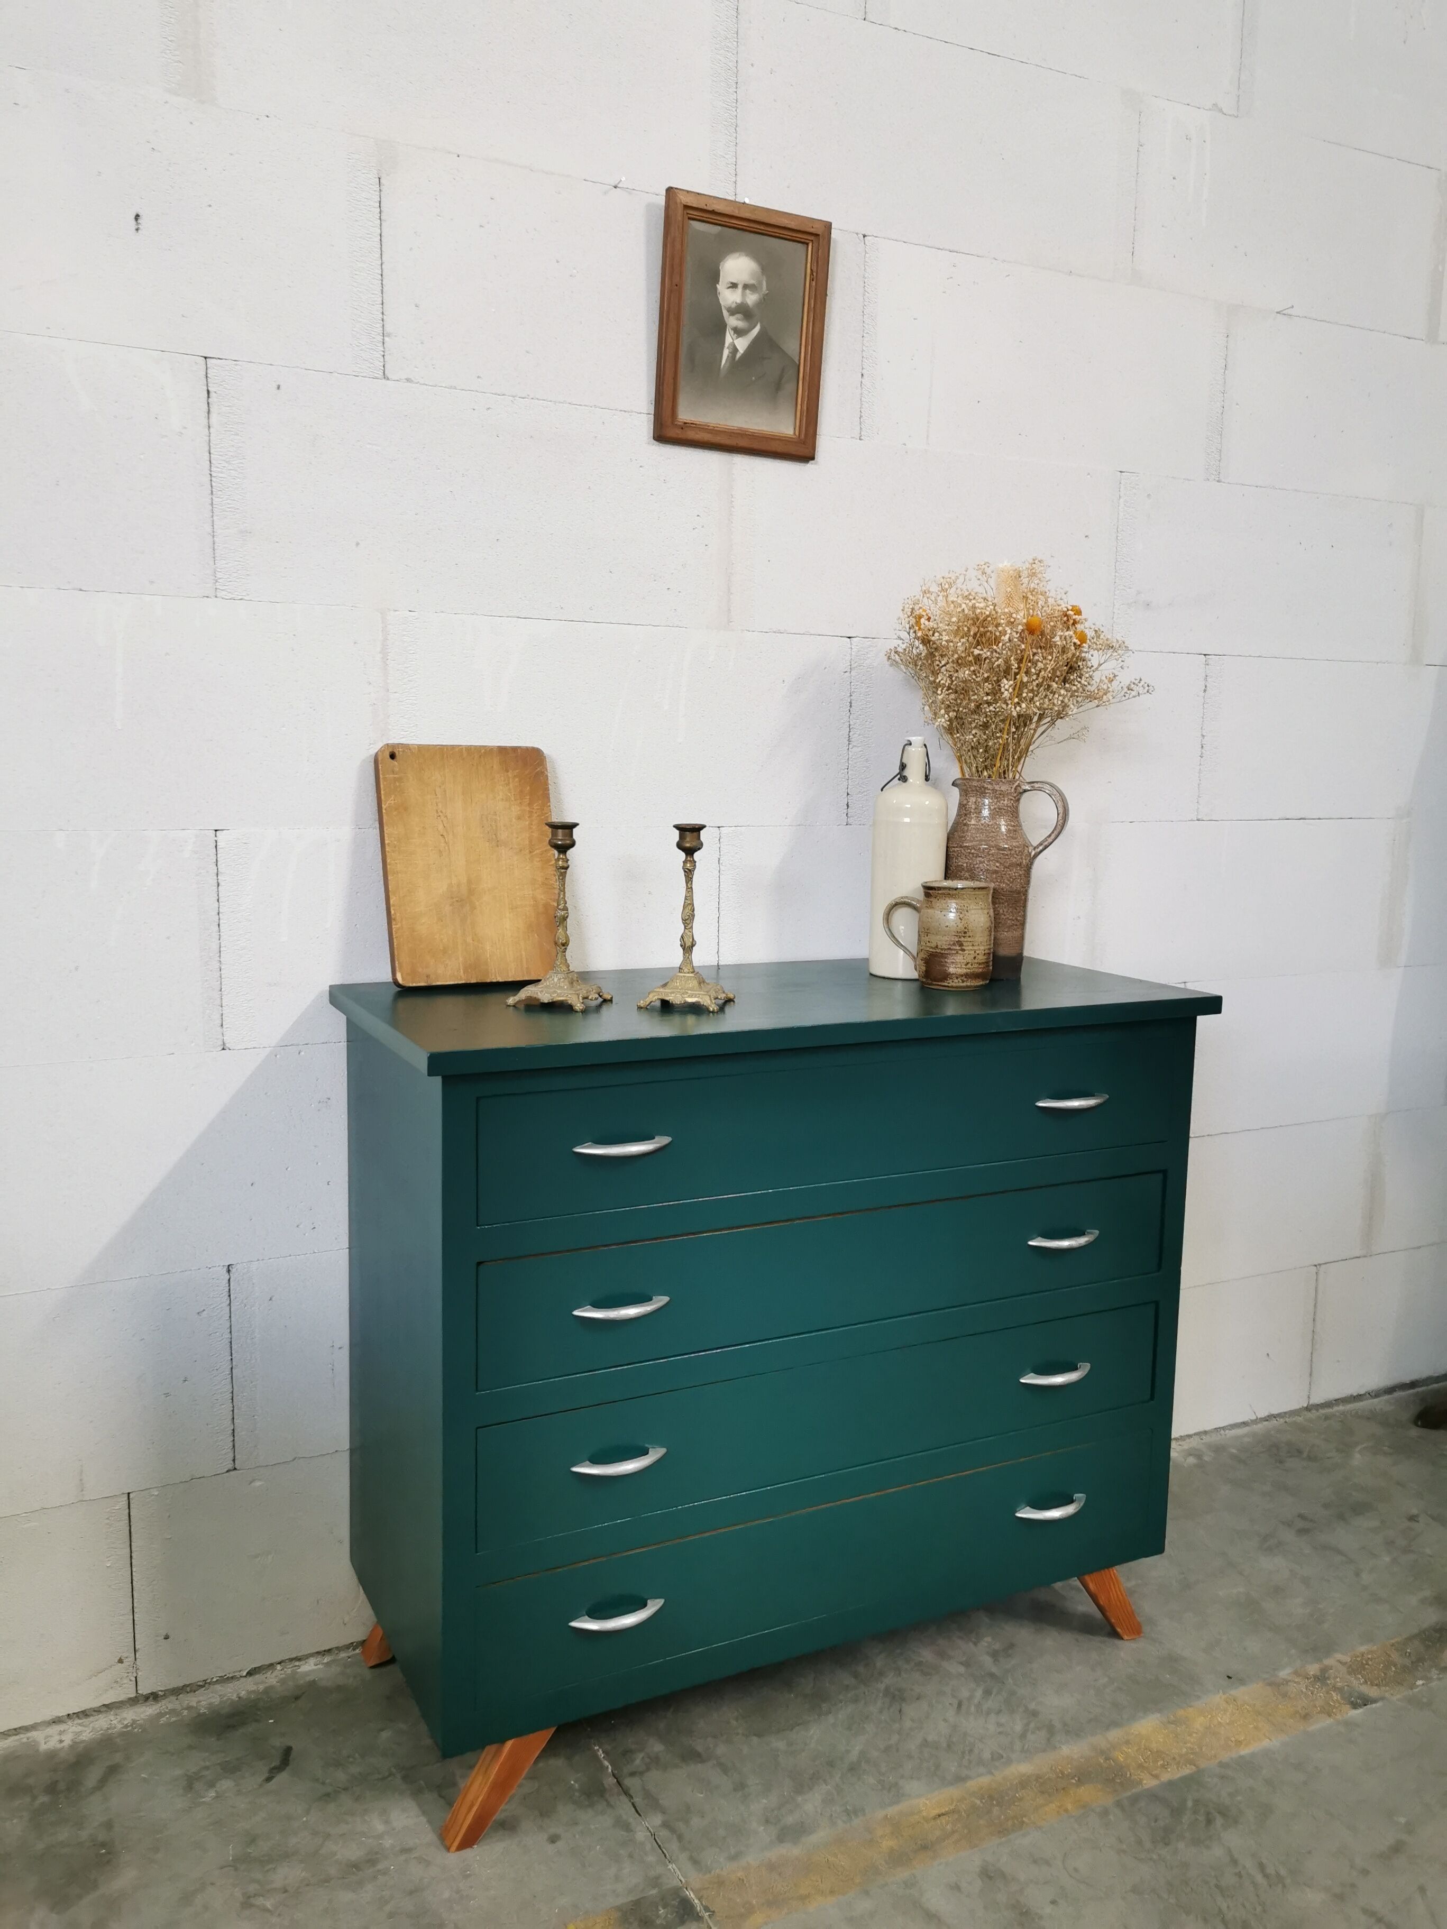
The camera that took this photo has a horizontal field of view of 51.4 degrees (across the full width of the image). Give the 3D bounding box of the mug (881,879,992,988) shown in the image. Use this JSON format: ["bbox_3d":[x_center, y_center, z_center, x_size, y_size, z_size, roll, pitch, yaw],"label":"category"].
[{"bbox_3d":[0.266,-0.037,1.836,0.135,0.124,0.093,2,8,9],"label":"mug"}]

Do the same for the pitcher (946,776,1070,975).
[{"bbox_3d":[0.360,-0.108,1.900,0.154,0.250,0.107,2,8,10],"label":"pitcher"}]

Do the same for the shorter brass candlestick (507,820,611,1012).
[{"bbox_3d":[-0.175,-0.055,1.634,0.086,0.198,0.086,3,8,19],"label":"shorter brass candlestick"}]

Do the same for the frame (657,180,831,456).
[{"bbox_3d":[0.022,-0.771,1.835,0.216,0.277,0.020,-3,14,-26],"label":"frame"}]

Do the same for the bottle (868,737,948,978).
[{"bbox_3d":[0.235,-0.134,1.891,0.092,0.300,0.092,1,8,0],"label":"bottle"}]

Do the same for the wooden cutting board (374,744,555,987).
[{"bbox_3d":[-0.294,-0.115,1.752,0.202,0.279,0.024,-2,-5,-30],"label":"wooden cutting board"}]

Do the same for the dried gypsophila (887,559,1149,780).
[{"bbox_3d":[0.367,-0.353,1.865,0.300,0.280,0.250,2,8,10],"label":"dried gypsophila"}]

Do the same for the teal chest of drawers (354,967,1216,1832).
[{"bbox_3d":[0.063,0.435,1.802,0.949,0.814,0.430,-3,9,-26],"label":"teal chest of drawers"}]

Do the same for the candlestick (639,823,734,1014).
[{"bbox_3d":[-0.037,-0.054,1.648,0.087,0.198,0.087,2,8,13],"label":"candlestick"}]

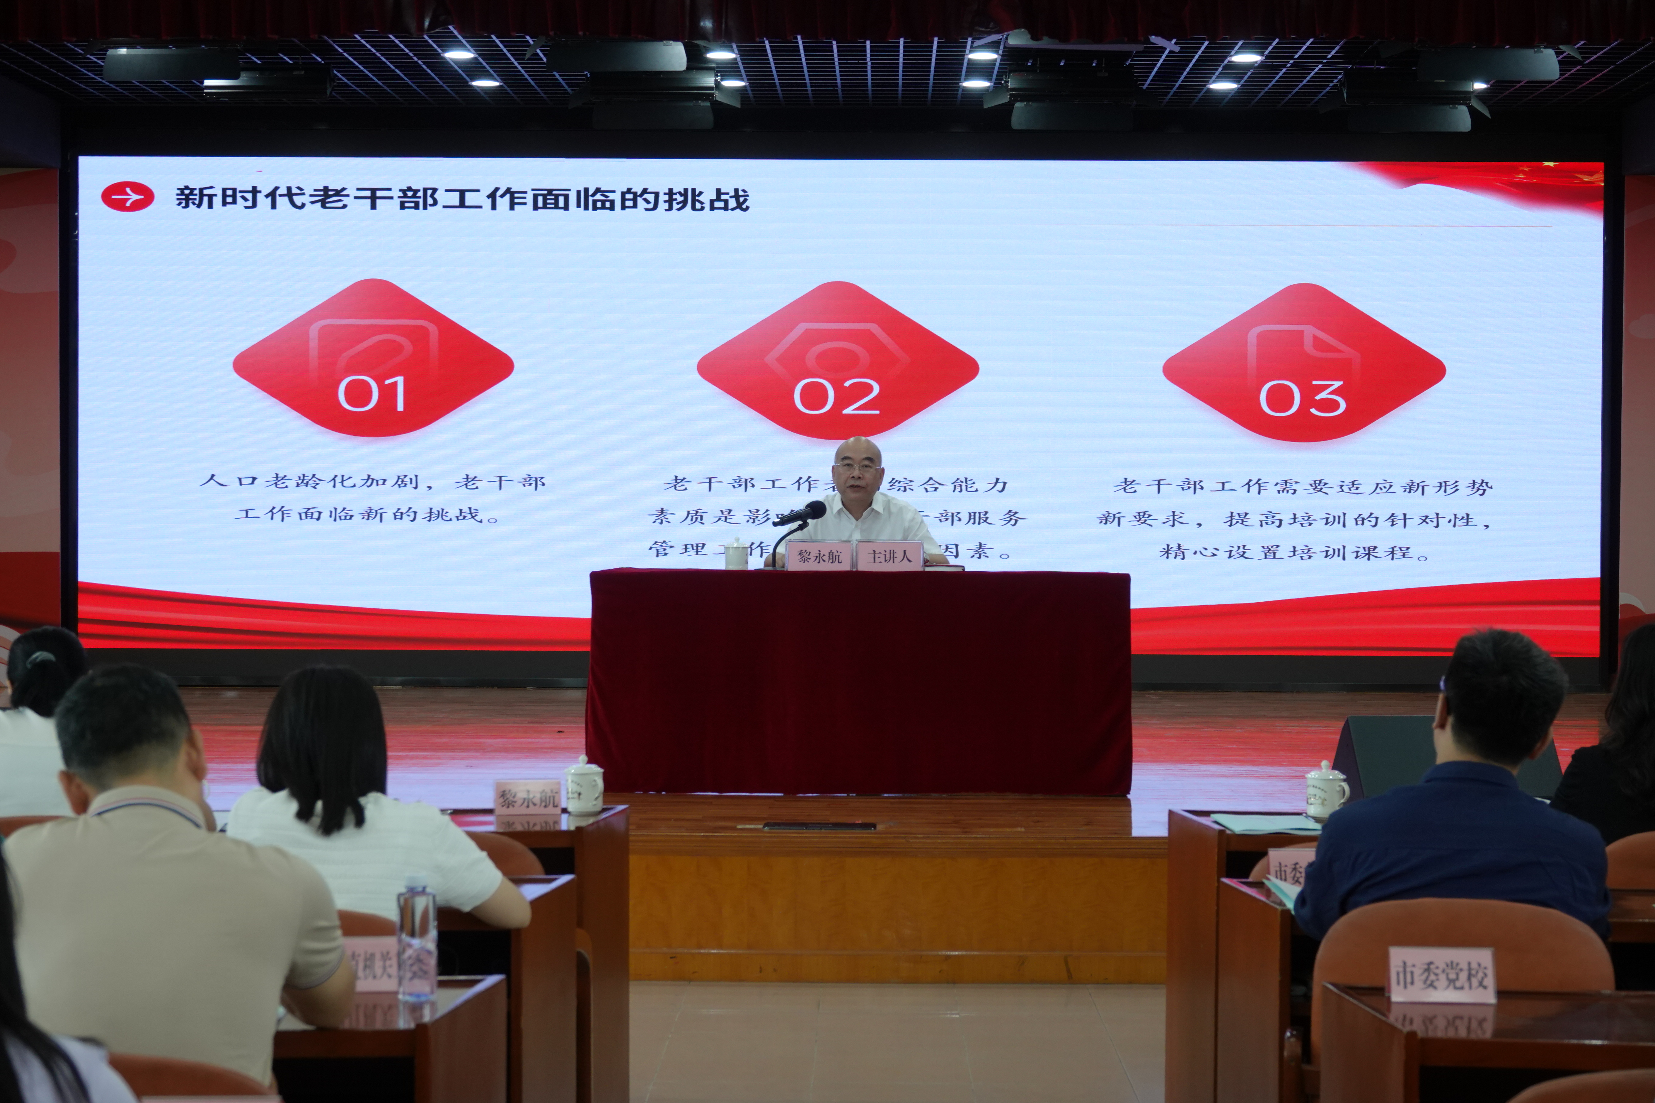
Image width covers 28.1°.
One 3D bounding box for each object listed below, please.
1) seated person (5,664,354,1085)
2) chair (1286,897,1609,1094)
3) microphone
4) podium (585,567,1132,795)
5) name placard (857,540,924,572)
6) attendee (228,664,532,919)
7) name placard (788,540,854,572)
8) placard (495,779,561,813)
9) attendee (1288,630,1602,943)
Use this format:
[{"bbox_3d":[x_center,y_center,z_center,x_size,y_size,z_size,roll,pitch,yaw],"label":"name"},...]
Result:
[{"bbox_3d":[-0.810,0.767,4.200,0.500,1.250,0.750,0,1,9],"label":"seated person"},{"bbox_3d":[0.990,0.955,5.330,0.520,0.860,0.570,0,1,-3],"label":"chair"},{"bbox_3d":[-0.099,-0.136,11.750,0.210,0.068,0.068,-19,12,-36],"label":"microphone"},{"bbox_3d":[0.114,0.451,11.680,1.870,0.765,0.620,0,1,1],"label":"podium"},{"bbox_3d":[0.218,0.027,11.520,0.230,0.115,0.080,0,1,1],"label":"name placard"},{"bbox_3d":[-0.751,0.768,5.420,0.500,1.210,0.720,0,1,6],"label":"attendee"},{"bbox_3d":[-0.025,0.026,11.520,0.230,0.115,0.080,0,1,1],"label":"name placard"},{"bbox_3d":[-0.677,0.552,7.460,0.150,0.080,0.065,0,1,0],"label":"placard"},{"bbox_3d":[1.025,0.752,5.520,0.520,1.260,0.750,0,1,-6],"label":"attendee"}]

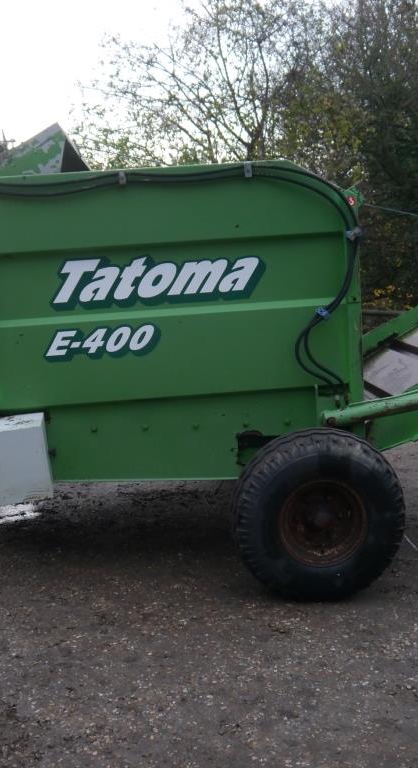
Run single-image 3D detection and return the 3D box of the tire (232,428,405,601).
[{"bbox_3d":[0.528,0.635,3.995,0.819,0.819,0.279,-4,9,-3],"label":"tire"}]

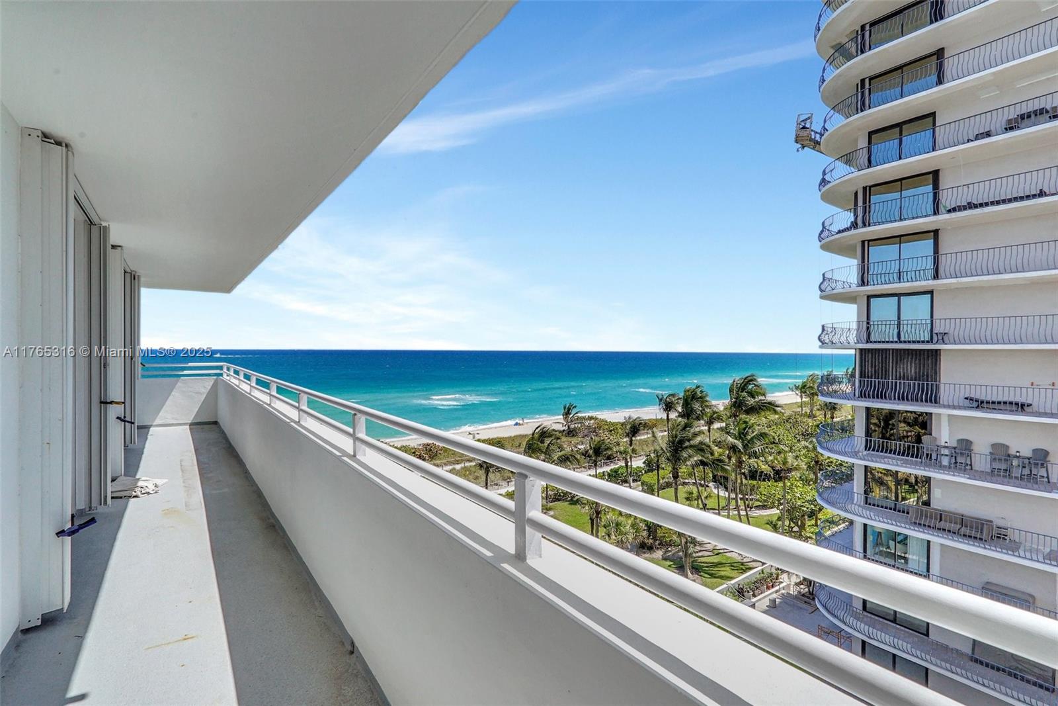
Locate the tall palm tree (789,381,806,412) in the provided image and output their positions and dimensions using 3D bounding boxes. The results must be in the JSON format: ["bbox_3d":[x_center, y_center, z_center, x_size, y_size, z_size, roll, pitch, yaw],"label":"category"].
[{"bbox_3d":[67.300,11.300,118.000,4.500,8.400,4.500,0,0,0],"label":"tall palm tree"}]

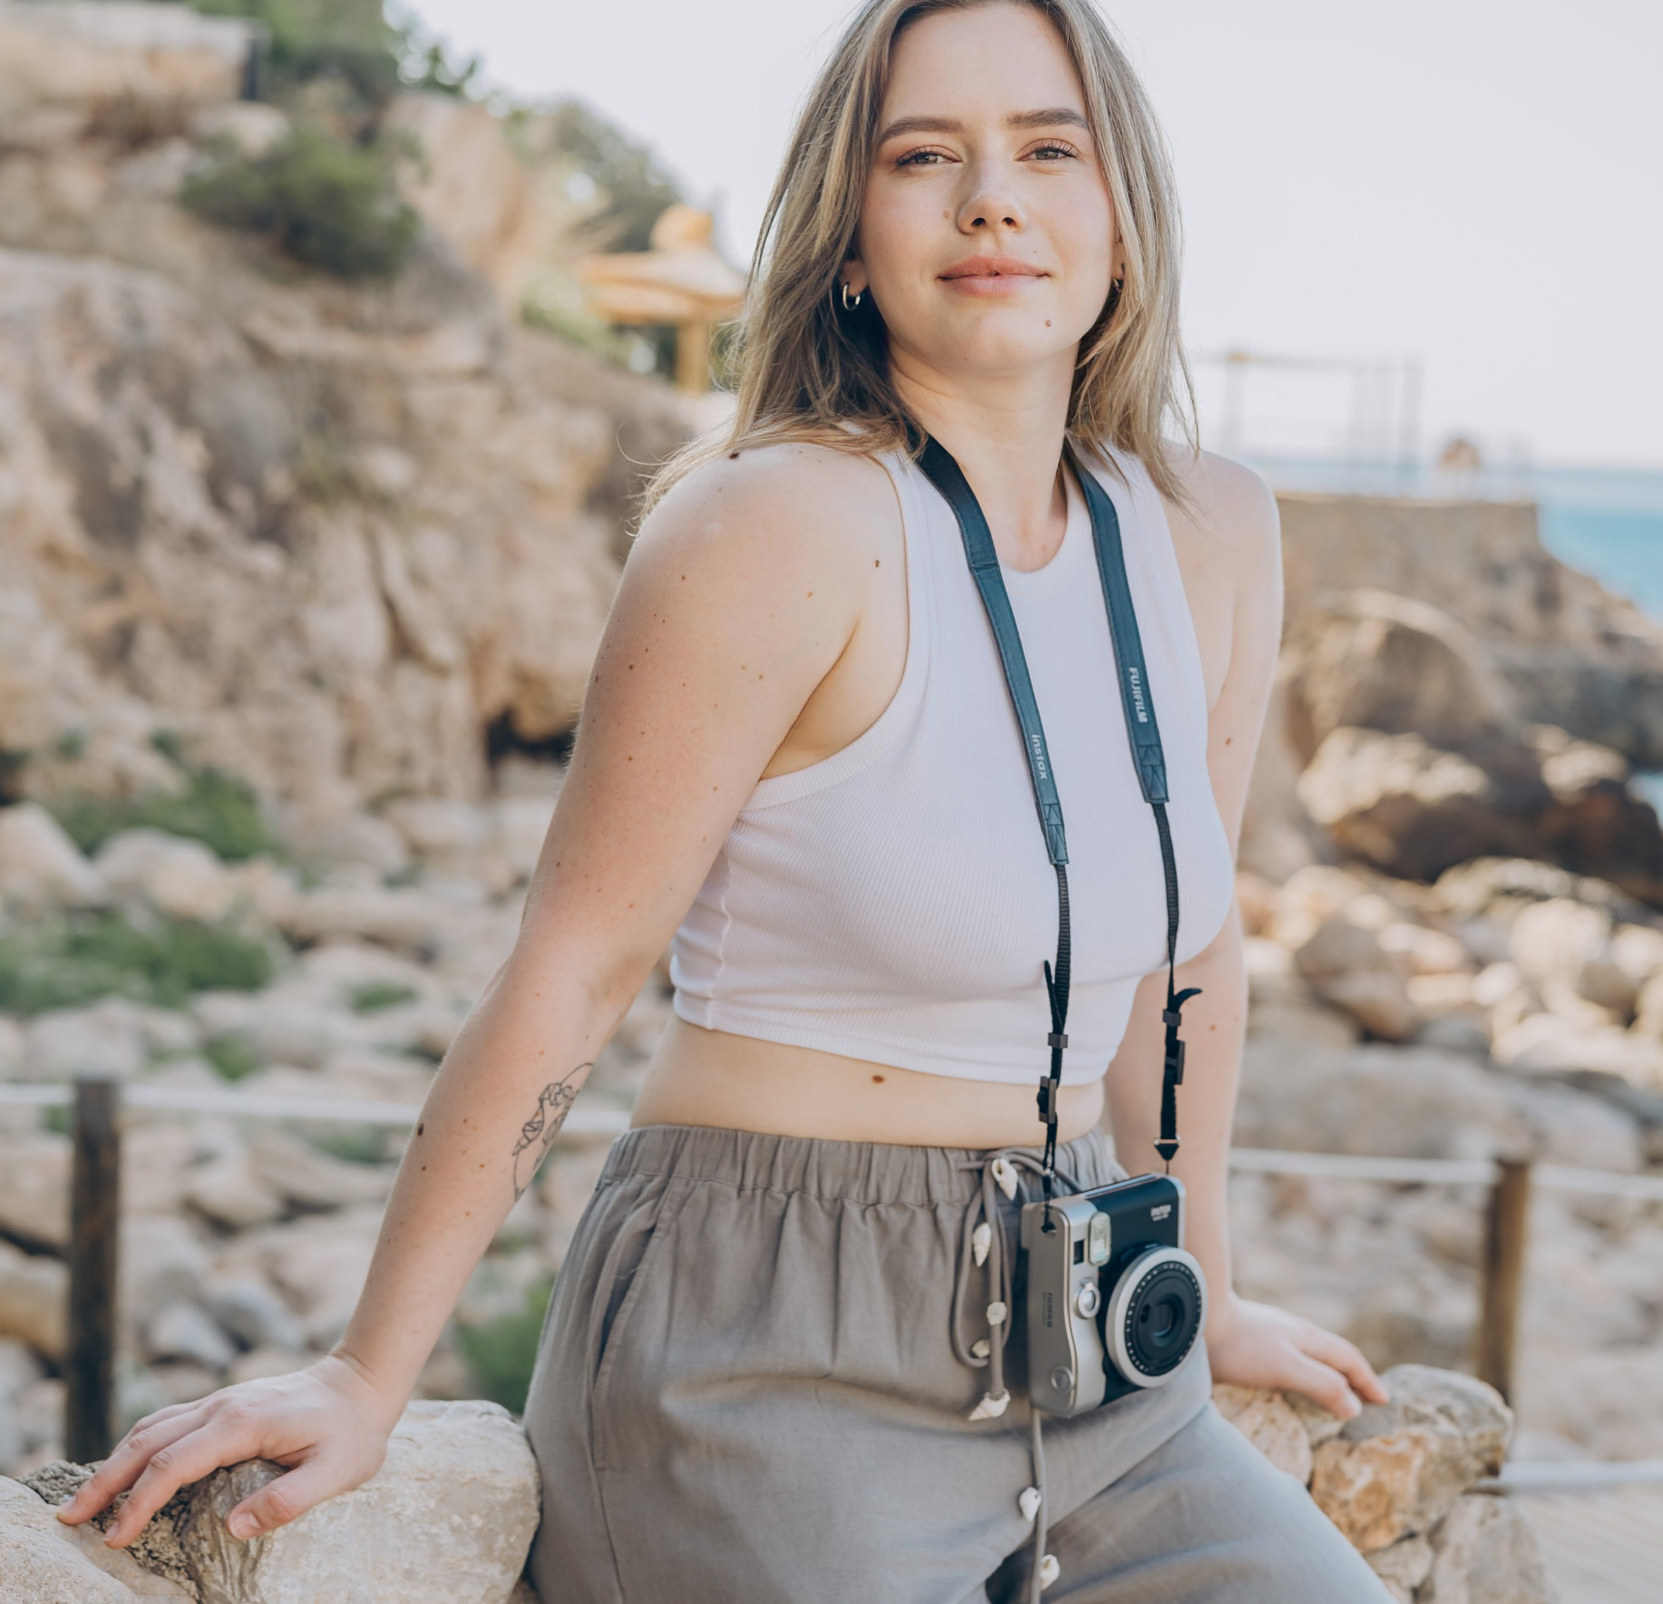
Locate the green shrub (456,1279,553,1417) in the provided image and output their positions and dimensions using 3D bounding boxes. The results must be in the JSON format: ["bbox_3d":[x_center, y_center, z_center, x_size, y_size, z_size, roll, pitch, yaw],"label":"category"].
[{"bbox_3d":[-0.790,1.430,9.000,0.420,0.420,0.400,2,6,0],"label":"green shrub"}]

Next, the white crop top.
[{"bbox_3d":[0.066,-0.022,1.870,0.310,0.345,0.255,5,4,-39],"label":"white crop top"}]

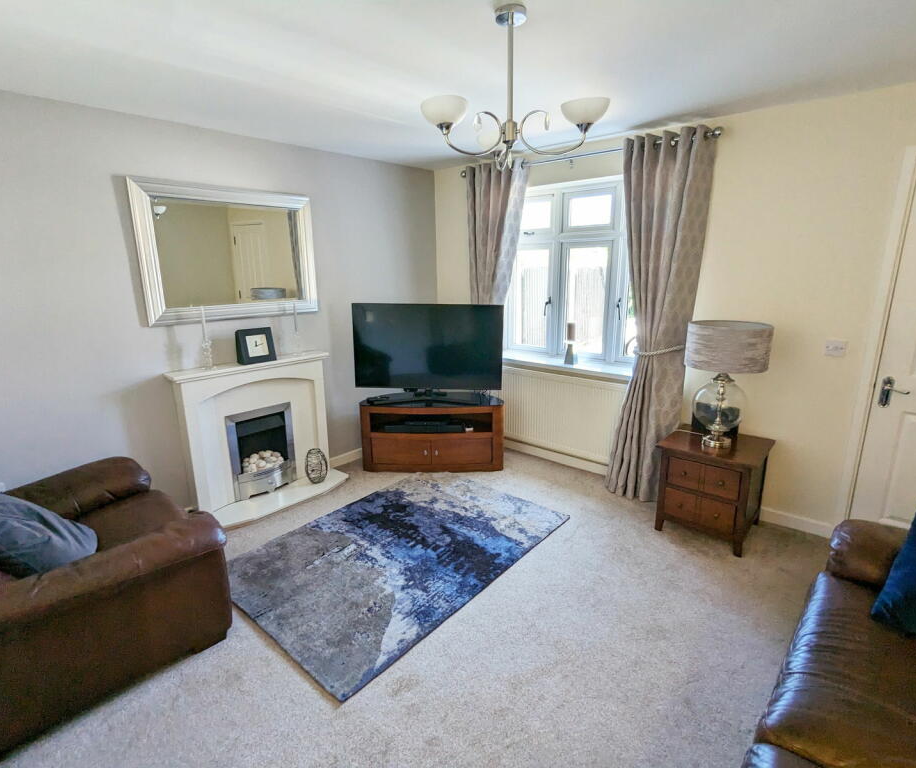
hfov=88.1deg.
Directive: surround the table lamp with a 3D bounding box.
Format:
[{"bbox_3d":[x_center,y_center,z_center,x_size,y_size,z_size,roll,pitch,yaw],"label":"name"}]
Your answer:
[{"bbox_3d":[1.464,0.022,2.600,0.400,0.680,0.400,11,19,39],"label":"table lamp"}]

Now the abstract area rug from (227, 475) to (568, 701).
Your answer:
[{"bbox_3d":[-0.311,0.913,2.731,1.200,0.013,1.700,11,19,39],"label":"abstract area rug"}]

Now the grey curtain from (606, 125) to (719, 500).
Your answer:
[{"bbox_3d":[1.199,-0.345,2.965,0.530,2.250,0.180,11,19,39],"label":"grey curtain"}]

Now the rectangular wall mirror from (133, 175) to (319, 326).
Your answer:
[{"bbox_3d":[-1.345,-0.788,2.909,0.050,0.760,1.065,11,19,39],"label":"rectangular wall mirror"}]

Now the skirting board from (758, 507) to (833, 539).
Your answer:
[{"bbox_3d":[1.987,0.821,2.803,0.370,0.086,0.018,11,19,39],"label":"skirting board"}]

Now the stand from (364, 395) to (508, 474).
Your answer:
[{"bbox_3d":[-0.193,0.370,3.749,1.090,0.535,0.440,0,14,3],"label":"stand"}]

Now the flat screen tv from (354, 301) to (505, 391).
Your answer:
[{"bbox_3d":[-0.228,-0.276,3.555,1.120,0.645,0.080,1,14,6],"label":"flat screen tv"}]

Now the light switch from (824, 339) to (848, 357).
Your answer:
[{"bbox_3d":[2.010,-0.190,2.514,0.088,0.084,0.011,11,19,39],"label":"light switch"}]

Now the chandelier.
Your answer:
[{"bbox_3d":[0.167,-0.952,1.565,0.580,0.460,0.540,-2,14,-3],"label":"chandelier"}]

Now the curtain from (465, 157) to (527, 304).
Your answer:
[{"bbox_3d":[0.299,-0.555,3.810,0.580,2.285,0.180,11,19,39],"label":"curtain"}]

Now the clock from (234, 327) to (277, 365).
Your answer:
[{"bbox_3d":[-1.282,-0.246,3.025,0.205,0.215,0.085,-13,19,-39],"label":"clock"}]

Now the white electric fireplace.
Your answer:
[{"bbox_3d":[-1.247,0.333,3.109,0.310,0.955,1.050,11,19,39],"label":"white electric fireplace"}]

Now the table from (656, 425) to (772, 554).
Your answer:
[{"bbox_3d":[1.494,0.601,2.790,0.500,0.535,0.500,11,19,39],"label":"table"}]

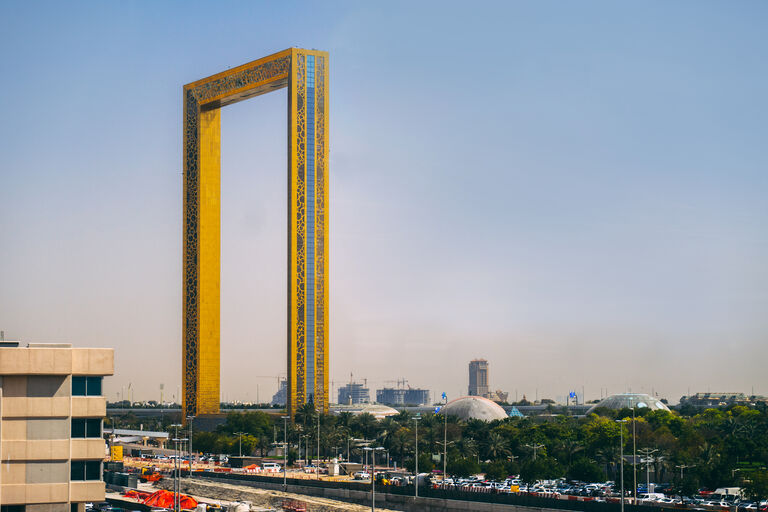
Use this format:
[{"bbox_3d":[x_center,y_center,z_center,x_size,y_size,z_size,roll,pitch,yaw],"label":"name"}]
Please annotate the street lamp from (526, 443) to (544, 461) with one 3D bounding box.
[{"bbox_3d":[30.934,42.855,342.000,3.700,9.000,0.500,0,-5,0],"label":"street lamp"}]

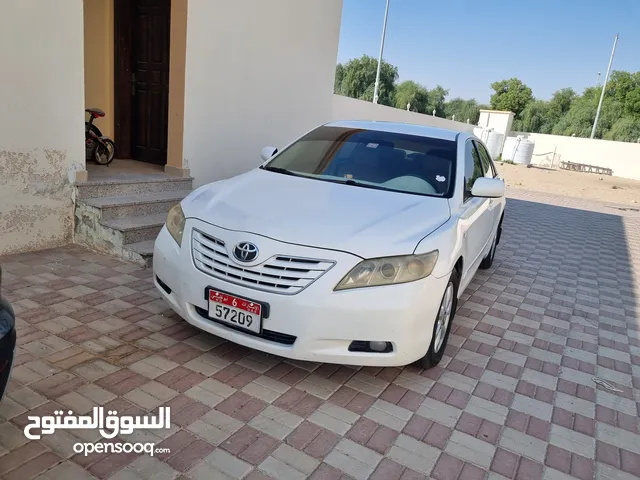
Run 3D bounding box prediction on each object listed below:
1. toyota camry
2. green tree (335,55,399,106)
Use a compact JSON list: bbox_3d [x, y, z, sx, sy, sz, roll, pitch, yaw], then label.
[{"bbox_3d":[0.673,-0.329,4.500,1.860,1.470,4.800,13,16,24],"label":"toyota camry"},{"bbox_3d":[4.178,-13.064,43.960,7.200,7.200,7.200,6,14,0],"label":"green tree"}]

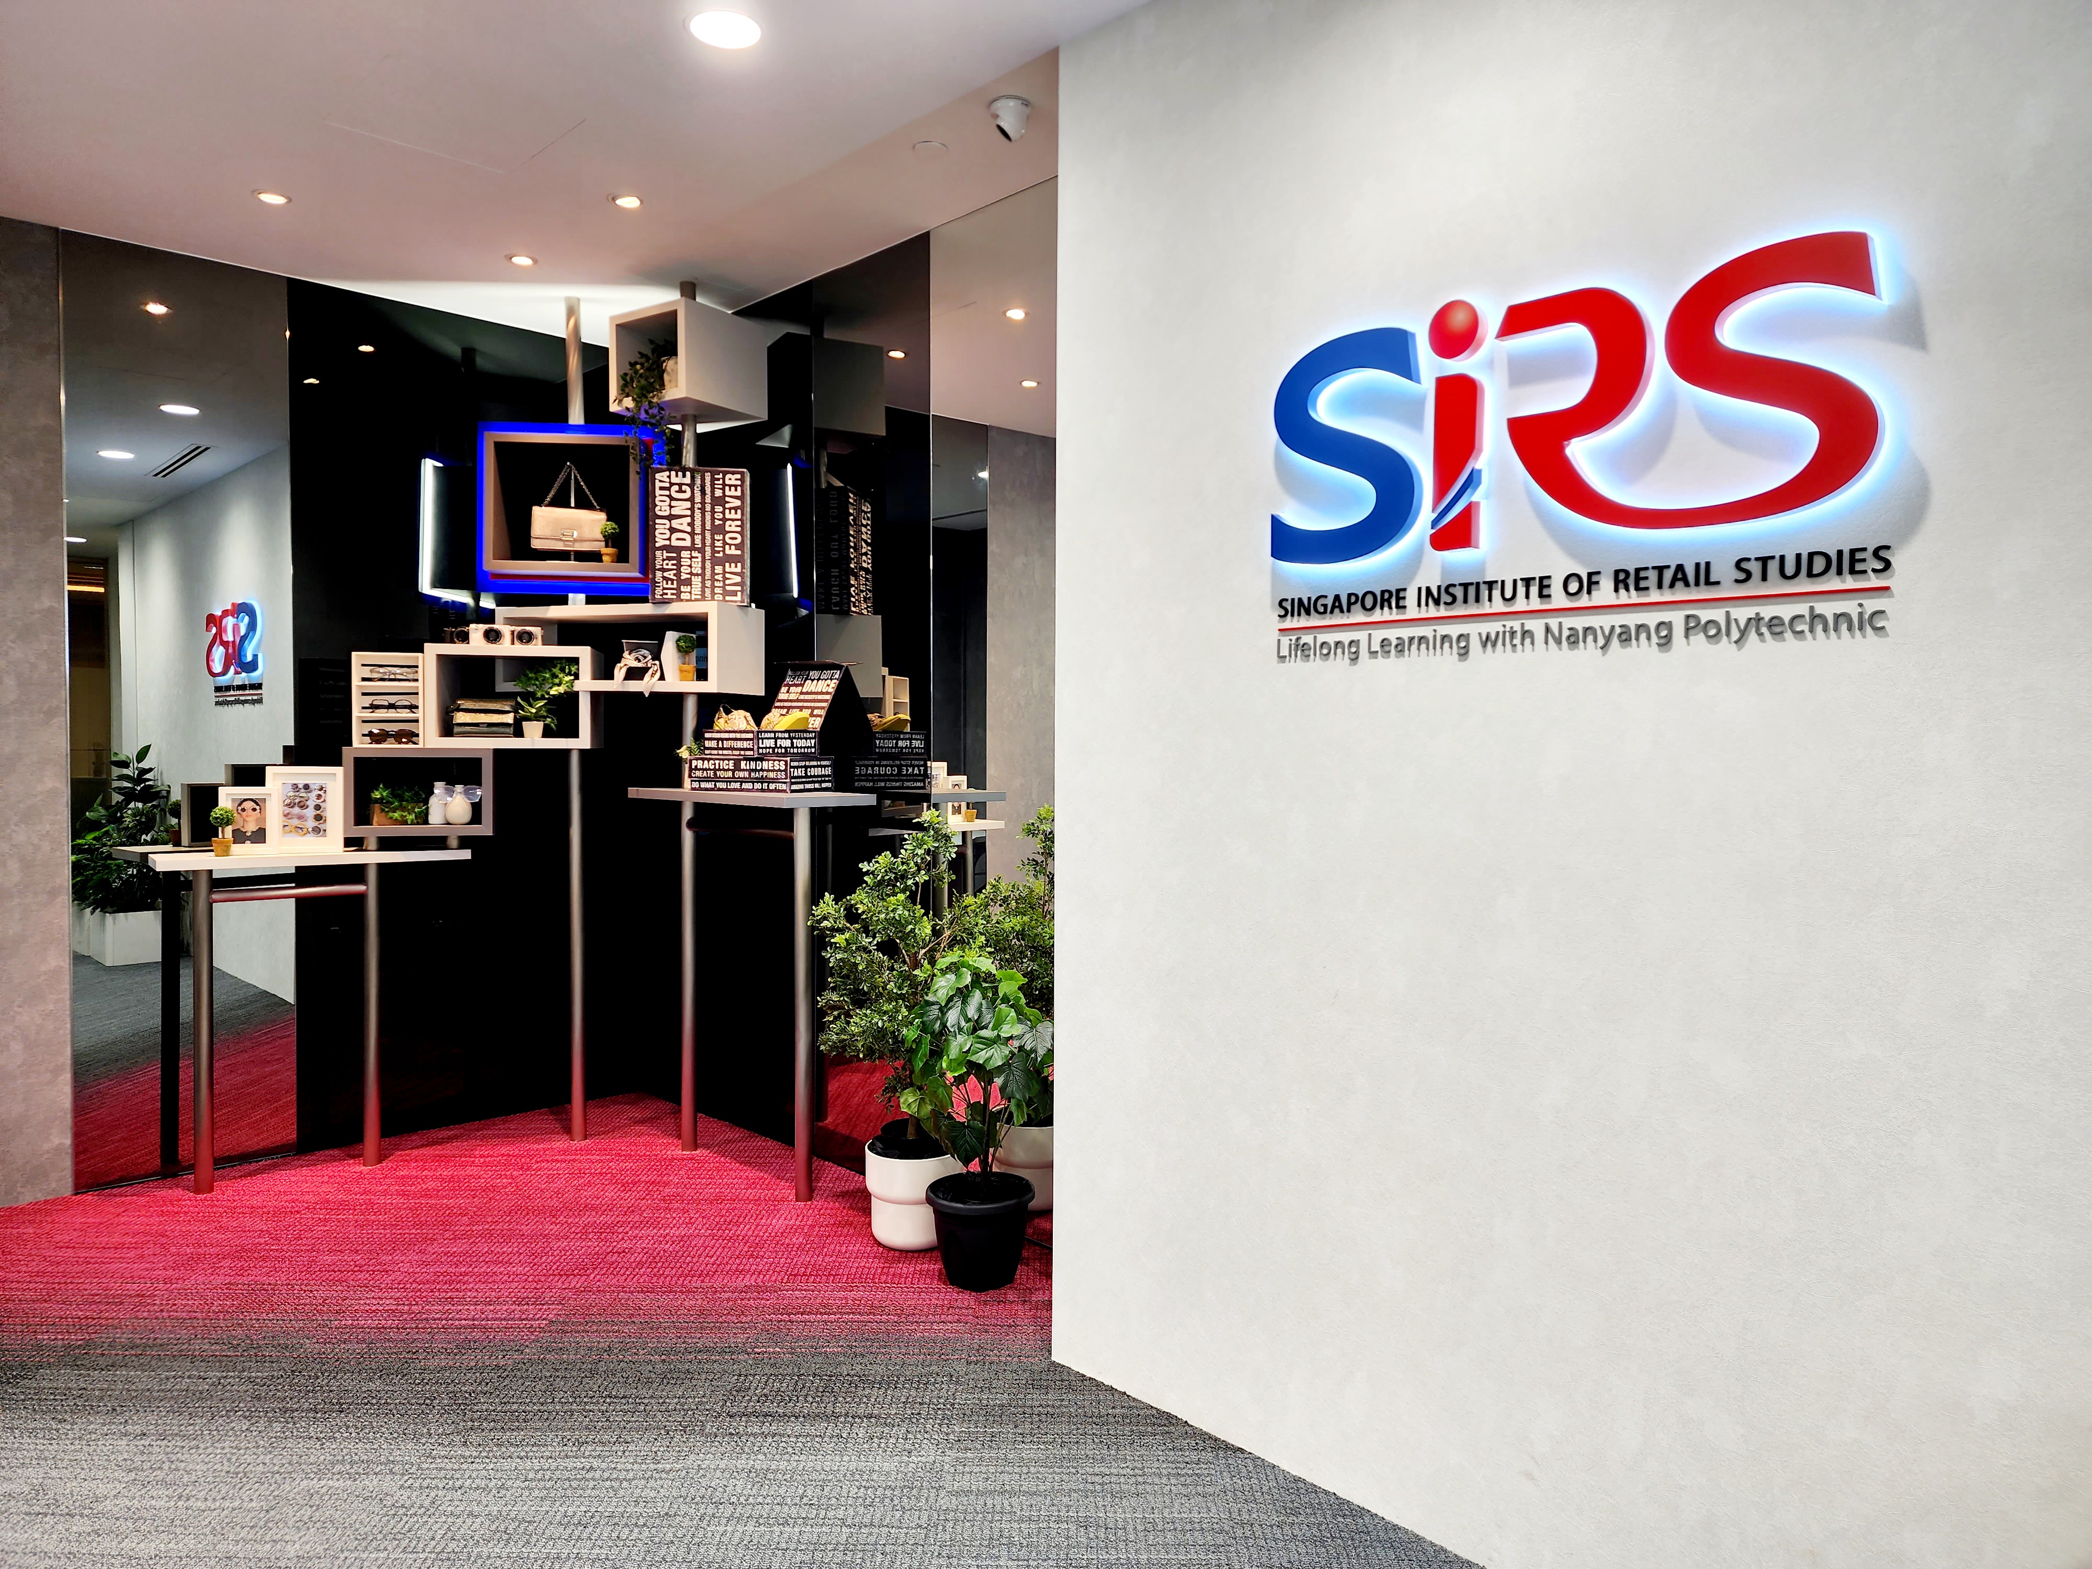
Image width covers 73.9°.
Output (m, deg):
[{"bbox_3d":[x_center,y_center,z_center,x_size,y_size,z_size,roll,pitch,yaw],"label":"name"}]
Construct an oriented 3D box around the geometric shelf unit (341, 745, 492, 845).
[{"bbox_3d":[-2.039,0.020,4.537,0.431,0.276,0.341,0,1,-23],"label":"geometric shelf unit"}]

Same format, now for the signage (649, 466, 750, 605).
[{"bbox_3d":[-1.123,-0.797,4.527,0.304,0.432,0.135,0,1,-10],"label":"signage"}]

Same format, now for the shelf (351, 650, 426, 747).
[{"bbox_3d":[-2.084,-0.264,4.417,0.200,0.293,0.142,0,1,-23],"label":"shelf"}]

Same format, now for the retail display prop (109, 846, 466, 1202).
[{"bbox_3d":[-2.304,0.725,4.391,0.860,1.018,0.306,-1,2,-36],"label":"retail display prop"}]

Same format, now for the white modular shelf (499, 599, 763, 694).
[{"bbox_3d":[-1.398,-0.445,4.691,0.826,0.283,0.319,1,1,16],"label":"white modular shelf"}]

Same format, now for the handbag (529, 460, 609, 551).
[{"bbox_3d":[-1.604,-0.933,4.686,0.236,0.302,0.080,0,1,-11],"label":"handbag"}]

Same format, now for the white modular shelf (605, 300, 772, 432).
[{"bbox_3d":[-1.175,-1.374,4.607,0.345,0.307,0.370,1,2,33],"label":"white modular shelf"}]

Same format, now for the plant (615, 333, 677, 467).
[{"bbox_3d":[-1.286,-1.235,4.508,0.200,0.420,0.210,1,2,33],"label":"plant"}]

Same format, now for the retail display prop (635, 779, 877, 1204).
[{"bbox_3d":[-0.945,0.630,4.390,0.324,1.220,0.915,-1,2,-44],"label":"retail display prop"}]

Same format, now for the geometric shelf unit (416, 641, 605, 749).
[{"bbox_3d":[-1.790,-0.289,4.721,0.517,0.334,0.340,0,1,-10],"label":"geometric shelf unit"}]

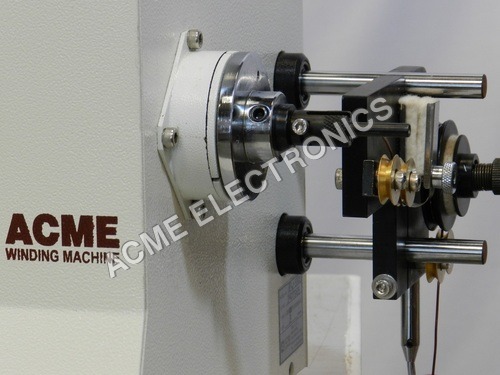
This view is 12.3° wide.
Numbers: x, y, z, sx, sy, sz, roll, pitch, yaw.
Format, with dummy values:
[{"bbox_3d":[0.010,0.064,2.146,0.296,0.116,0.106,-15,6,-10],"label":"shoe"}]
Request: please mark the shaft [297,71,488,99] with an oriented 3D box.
[{"bbox_3d":[0.069,-0.050,1.131,0.093,0.012,0.012,2,10,16],"label":"shaft"}]

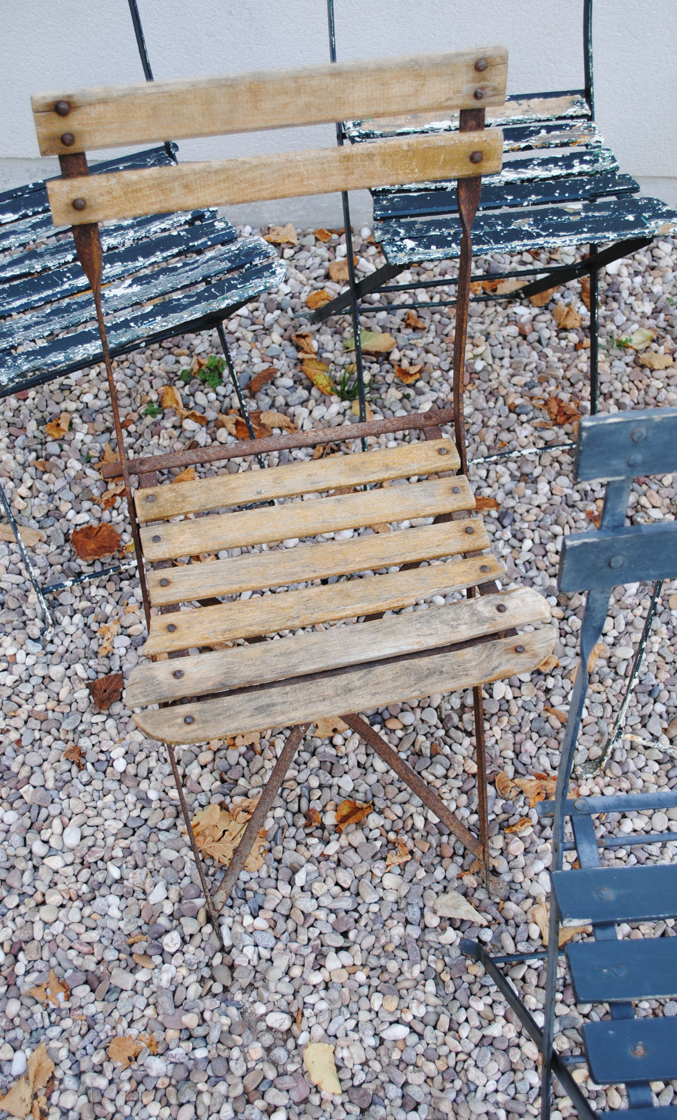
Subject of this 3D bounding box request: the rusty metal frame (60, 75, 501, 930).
[{"bbox_3d":[-0.019,0.028,1.157,0.382,0.838,0.506,-10,61,-9],"label":"rusty metal frame"}]

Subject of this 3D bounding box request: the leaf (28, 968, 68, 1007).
[{"bbox_3d":[-0.337,0.508,1.316,0.040,0.013,0.036,37,61,22],"label":"leaf"}]

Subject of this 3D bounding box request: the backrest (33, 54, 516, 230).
[{"bbox_3d":[-0.051,-0.362,0.956,0.398,0.111,0.034,-10,41,-9],"label":"backrest"}]

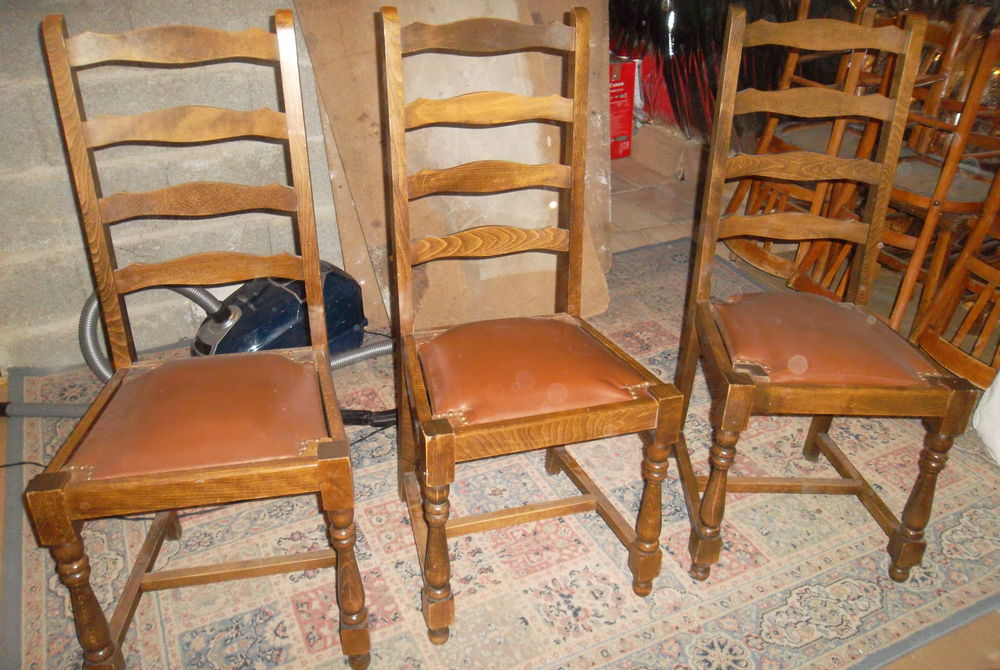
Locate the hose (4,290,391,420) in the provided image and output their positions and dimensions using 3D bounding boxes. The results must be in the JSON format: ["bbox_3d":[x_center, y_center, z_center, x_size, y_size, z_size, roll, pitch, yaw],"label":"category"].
[{"bbox_3d":[-0.801,0.027,2.222,1.060,0.250,0.440,1,27,0],"label":"hose"}]

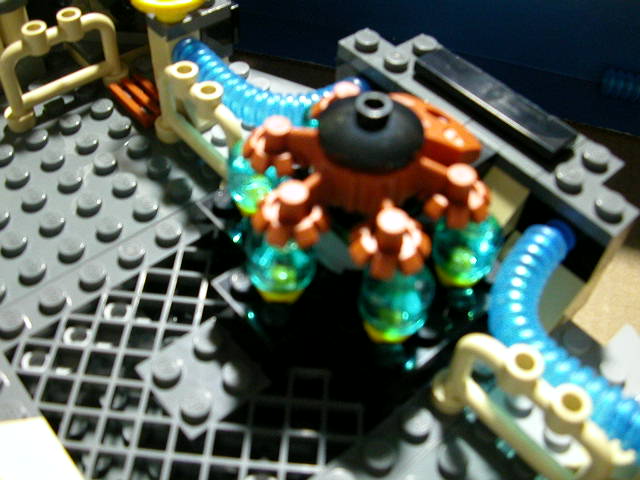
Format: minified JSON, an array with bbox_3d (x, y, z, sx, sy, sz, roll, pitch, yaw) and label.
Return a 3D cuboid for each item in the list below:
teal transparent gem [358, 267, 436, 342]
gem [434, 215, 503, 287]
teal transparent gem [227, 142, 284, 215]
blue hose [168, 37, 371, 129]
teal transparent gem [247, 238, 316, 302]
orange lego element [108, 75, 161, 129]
[{"bbox_3d":[0.011,0.008,0.096,0.011,0.013,0.011,-7,40,-10],"label":"teal transparent gem"},{"bbox_3d":[0.023,0.001,0.106,0.011,0.013,0.011,9,49,18],"label":"gem"},{"bbox_3d":[-0.010,-0.010,0.111,0.011,0.013,0.011,8,53,-11],"label":"teal transparent gem"},{"bbox_3d":[-0.011,-0.029,0.132,0.042,0.009,0.019,13,50,7],"label":"blue hose"},{"bbox_3d":[-0.006,0.004,0.101,0.011,0.013,0.011,8,42,-7],"label":"teal transparent gem"},{"bbox_3d":[-0.039,-0.030,0.149,0.008,0.003,0.016,-33,59,-27],"label":"orange lego element"}]

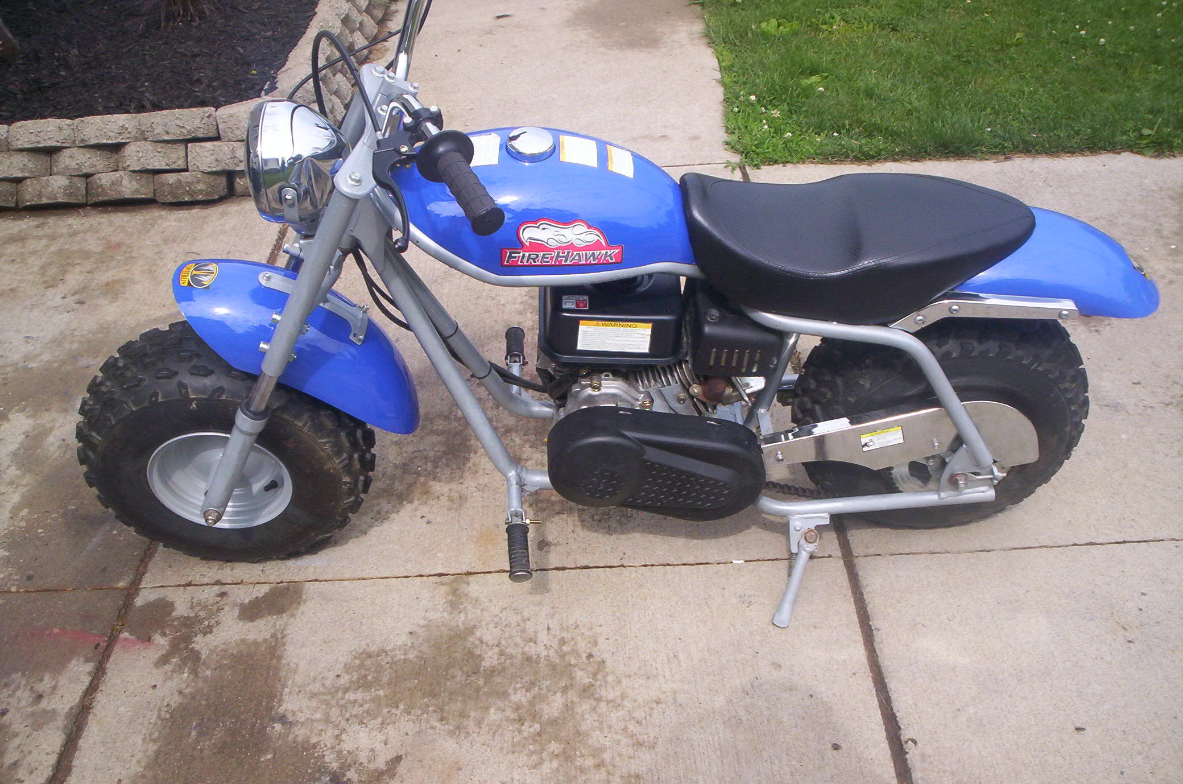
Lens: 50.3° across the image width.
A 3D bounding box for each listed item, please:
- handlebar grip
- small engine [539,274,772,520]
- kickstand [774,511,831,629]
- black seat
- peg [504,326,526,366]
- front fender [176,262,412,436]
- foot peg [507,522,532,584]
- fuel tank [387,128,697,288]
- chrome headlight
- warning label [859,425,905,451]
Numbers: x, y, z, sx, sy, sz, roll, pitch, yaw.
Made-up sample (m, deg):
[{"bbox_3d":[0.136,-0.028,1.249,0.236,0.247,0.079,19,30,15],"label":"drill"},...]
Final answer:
[{"bbox_3d":[-0.137,-0.227,1.391,0.037,0.037,0.115,-21,56,-18],"label":"handlebar grip"},{"bbox_3d":[0.101,-0.046,2.019,0.370,0.400,0.350,-3,44,1],"label":"small engine"},{"bbox_3d":[0.338,0.296,2.076,0.065,0.195,0.055,16,-1,1],"label":"kickstand"},{"bbox_3d":[0.394,-0.243,1.859,0.525,0.195,0.250,-3,44,1],"label":"black seat"},{"bbox_3d":[-0.140,-0.085,2.316,0.036,0.036,0.105,-3,44,1],"label":"peg"},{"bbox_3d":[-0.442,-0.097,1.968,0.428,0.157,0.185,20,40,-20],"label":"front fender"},{"bbox_3d":[-0.113,0.249,1.966,0.036,0.036,0.100,-3,44,1],"label":"foot peg"},{"bbox_3d":[-0.064,-0.287,1.801,0.425,0.180,0.225,-3,44,1],"label":"fuel tank"},{"bbox_3d":[-0.409,-0.313,1.764,0.150,0.192,0.170,-3,44,1],"label":"chrome headlight"},{"bbox_3d":[0.463,0.075,2.003,0.065,0.038,0.002,-14,42,11],"label":"warning label"}]

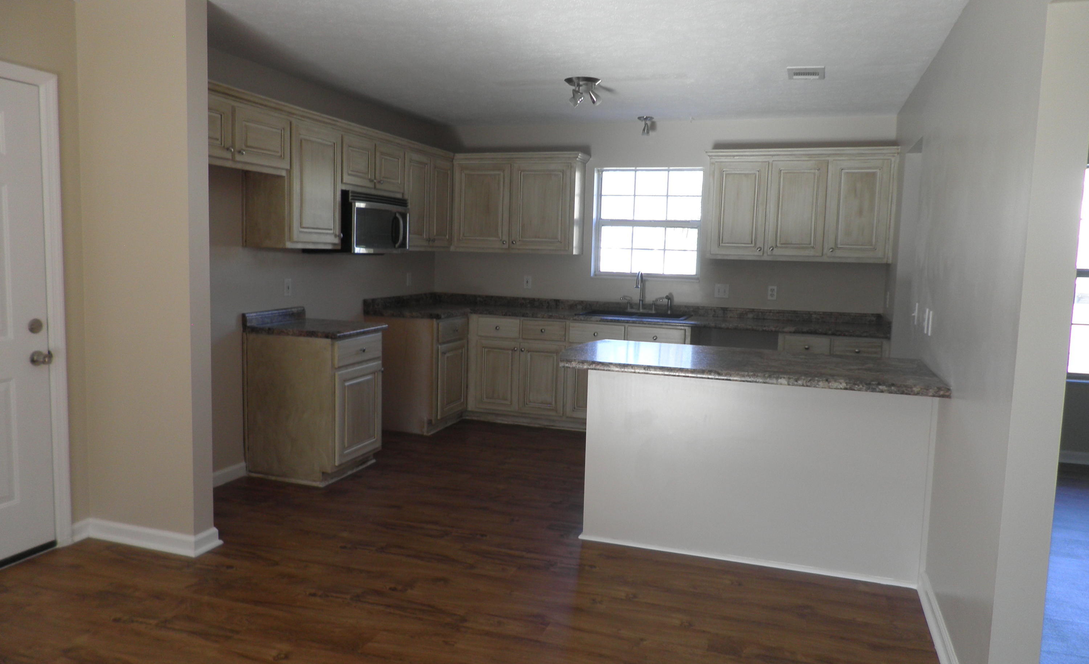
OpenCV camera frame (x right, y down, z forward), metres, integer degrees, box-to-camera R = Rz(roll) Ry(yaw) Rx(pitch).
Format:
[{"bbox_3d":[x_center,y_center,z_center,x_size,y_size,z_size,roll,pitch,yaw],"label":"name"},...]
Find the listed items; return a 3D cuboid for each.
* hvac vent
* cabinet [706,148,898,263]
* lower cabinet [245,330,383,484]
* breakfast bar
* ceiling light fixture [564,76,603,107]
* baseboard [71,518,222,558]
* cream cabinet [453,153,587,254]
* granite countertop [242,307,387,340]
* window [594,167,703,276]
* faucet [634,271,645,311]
[{"bbox_3d":[1.474,-1.442,4.247,0.198,0.020,0.340,4,7,19],"label":"hvac vent"},{"bbox_3d":[1.848,-0.922,5.543,1.301,0.786,0.327,4,7,19],"label":"cabinet"},{"bbox_3d":[-1.422,0.429,4.723,0.634,0.877,0.533,4,7,19],"label":"lower cabinet"},{"bbox_3d":[0.896,0.597,3.531,1.596,0.932,0.845,4,7,19],"label":"breakfast bar"},{"bbox_3d":[0.232,-1.439,4.577,0.225,0.165,0.225,1,6,0],"label":"ceiling light fixture"},{"bbox_3d":[-1.858,0.944,3.544,0.644,0.097,0.275,4,7,19],"label":"baseboard"},{"bbox_3d":[-0.210,-1.059,6.255,1.127,0.791,0.327,4,7,19],"label":"cream cabinet"},{"bbox_3d":[-1.405,-0.062,4.668,0.640,0.113,0.569,4,7,19],"label":"granite countertop"},{"bbox_3d":[0.832,-0.877,6.123,0.885,0.880,0.100,4,7,19],"label":"window"},{"bbox_3d":[0.757,-0.318,5.992,0.055,0.320,0.190,4,7,19],"label":"faucet"}]

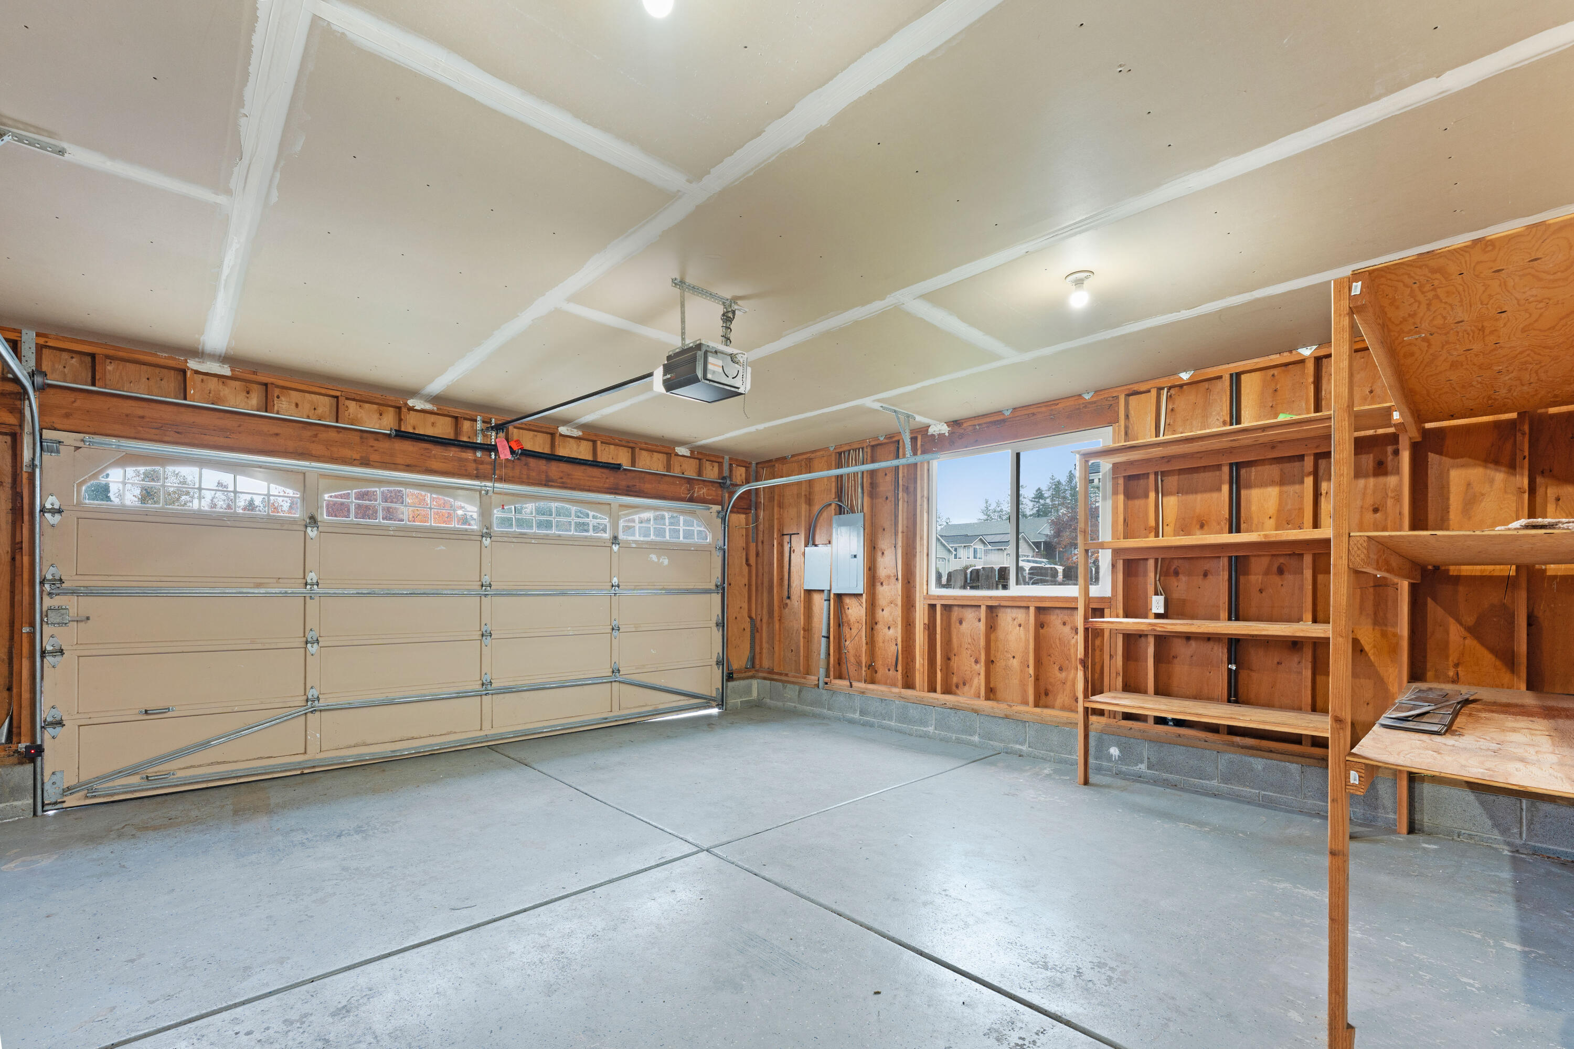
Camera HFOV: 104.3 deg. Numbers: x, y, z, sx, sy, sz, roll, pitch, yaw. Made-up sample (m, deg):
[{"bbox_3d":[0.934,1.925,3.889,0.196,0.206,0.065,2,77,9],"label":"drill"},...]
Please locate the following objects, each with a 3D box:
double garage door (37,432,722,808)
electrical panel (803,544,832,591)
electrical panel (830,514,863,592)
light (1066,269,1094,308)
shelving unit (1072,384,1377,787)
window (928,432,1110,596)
[{"bbox_3d":[-2.539,0.739,5.175,4.891,2.186,0.080,5,-7,-43],"label":"double garage door"},{"bbox_3d":[0.347,0.454,6.326,0.100,0.429,0.344,5,-7,-43],"label":"electrical panel"},{"bbox_3d":[0.636,0.298,6.046,0.100,0.746,0.379,5,-7,-43],"label":"electrical panel"},{"bbox_3d":[1.362,-1.078,2.847,0.120,0.140,0.120,5,-7,-43],"label":"light"},{"bbox_3d":[2.563,0.573,3.647,0.410,2.180,1.540,5,-7,-43],"label":"shelving unit"},{"bbox_3d":[1.809,-0.033,4.925,0.100,1.182,1.498,5,-7,-43],"label":"window"}]

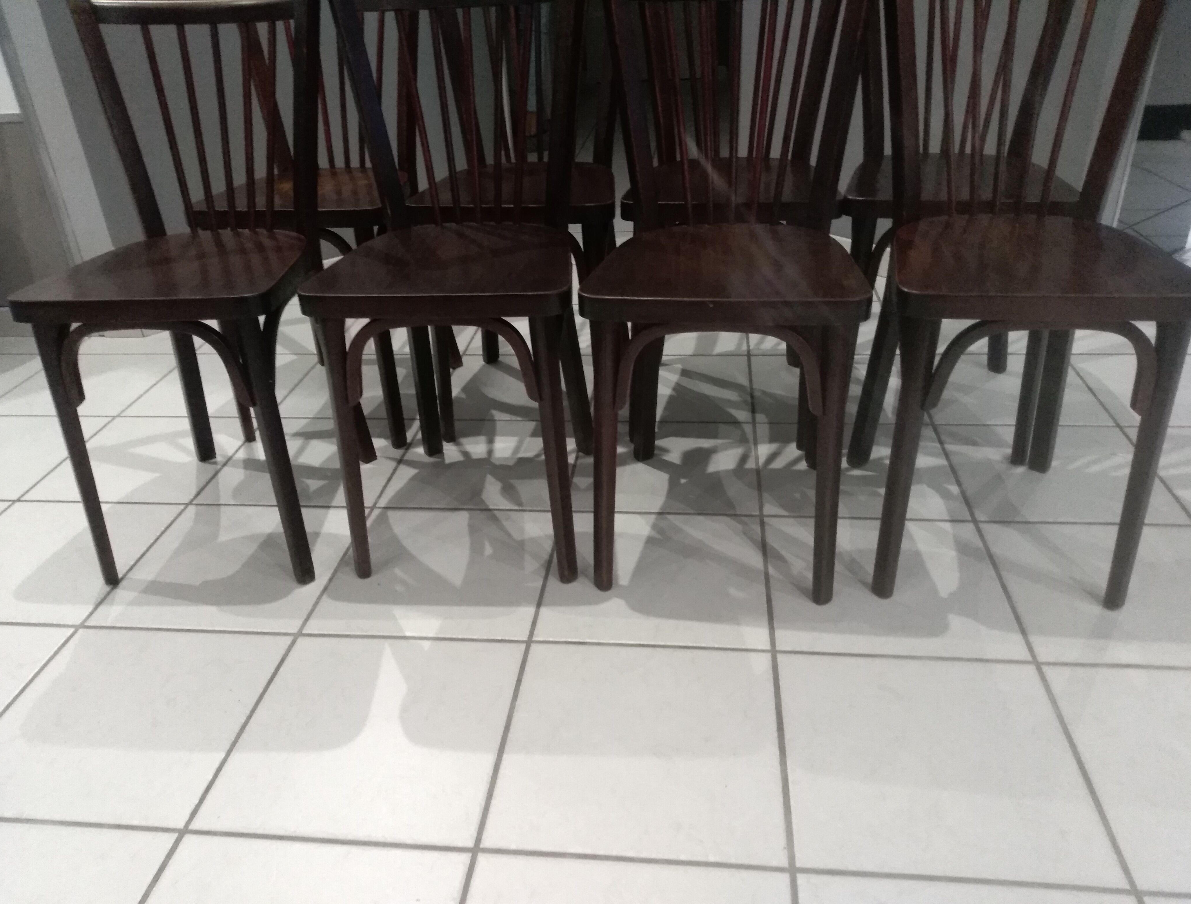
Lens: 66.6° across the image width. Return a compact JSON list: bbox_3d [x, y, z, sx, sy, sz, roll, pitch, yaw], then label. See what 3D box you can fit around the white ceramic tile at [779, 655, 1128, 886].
[{"bbox_3d":[0.395,0.363,1.074,0.336,0.010,0.327,1,30,7],"label":"white ceramic tile"}]

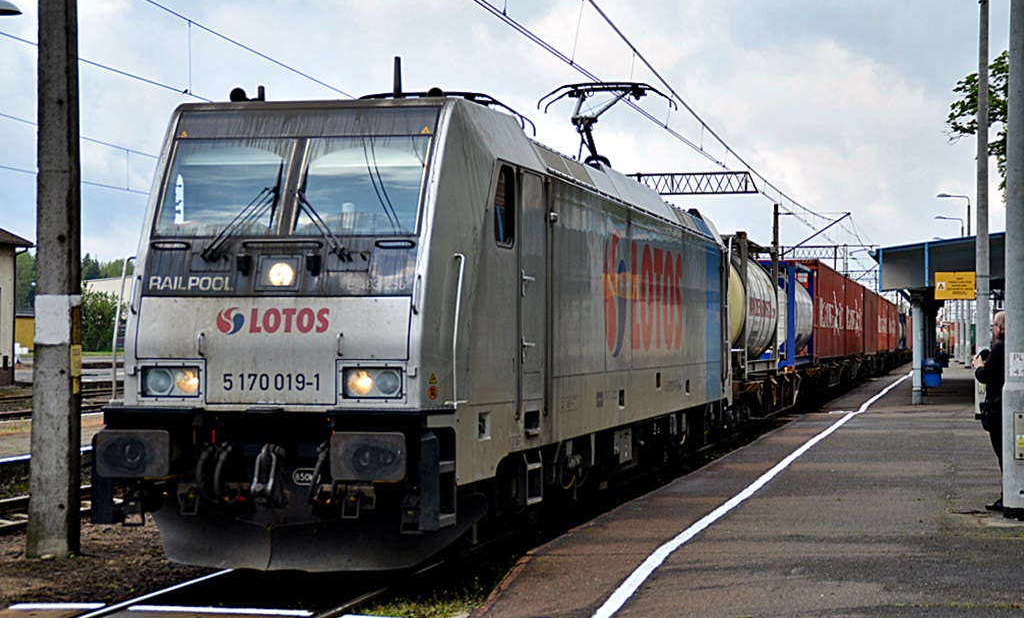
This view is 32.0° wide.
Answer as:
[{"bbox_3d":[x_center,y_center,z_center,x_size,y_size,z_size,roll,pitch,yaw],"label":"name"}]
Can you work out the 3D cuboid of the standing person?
[{"bbox_3d":[4.344,0.910,15.950,0.440,1.770,0.500,0,-1,12],"label":"standing person"}]

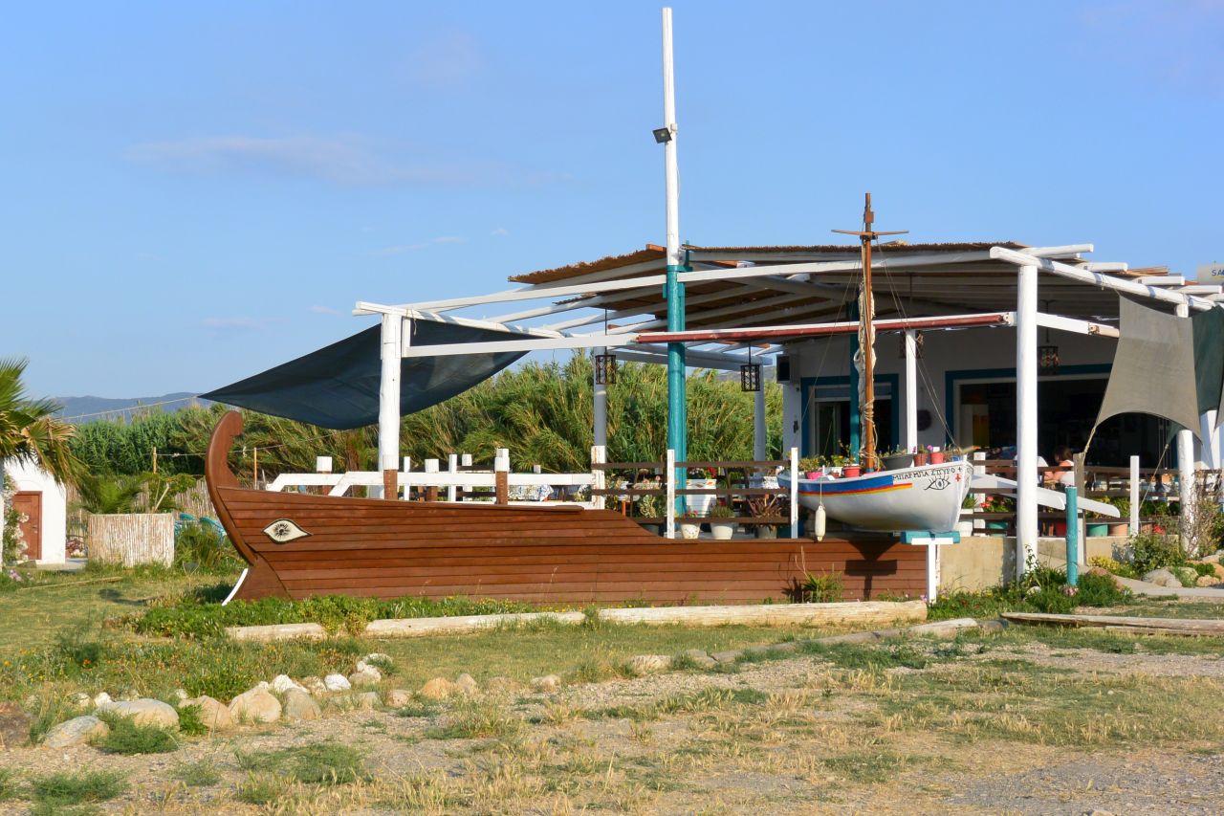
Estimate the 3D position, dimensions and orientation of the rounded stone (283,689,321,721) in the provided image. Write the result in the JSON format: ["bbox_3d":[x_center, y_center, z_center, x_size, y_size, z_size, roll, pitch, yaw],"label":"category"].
[{"bbox_3d":[-1.962,1.874,12.681,0.254,0.218,0.214,0,-1,0],"label":"rounded stone"}]

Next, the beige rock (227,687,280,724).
[{"bbox_3d":[-2.310,1.924,12.974,0.339,0.228,0.285,0,-2,0],"label":"beige rock"}]

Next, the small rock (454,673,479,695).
[{"bbox_3d":[-1.063,2.014,14.617,0.178,0.149,0.150,0,-2,0],"label":"small rock"}]

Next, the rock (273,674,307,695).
[{"bbox_3d":[-2.187,1.892,13.589,0.246,0.181,0.196,0,-1,0],"label":"rock"}]

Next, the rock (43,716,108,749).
[{"bbox_3d":[-3.104,1.874,11.595,0.376,0.188,0.260,0,-1,0],"label":"rock"}]

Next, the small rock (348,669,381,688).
[{"bbox_3d":[-1.798,1.961,14.585,0.236,0.139,0.188,0,-1,0],"label":"small rock"}]

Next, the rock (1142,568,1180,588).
[{"bbox_3d":[7.261,2.250,26.509,0.495,0.245,0.418,0,-2,0],"label":"rock"}]

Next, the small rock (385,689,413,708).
[{"bbox_3d":[-1.413,1.930,13.317,0.184,0.121,0.156,0,-1,0],"label":"small rock"}]

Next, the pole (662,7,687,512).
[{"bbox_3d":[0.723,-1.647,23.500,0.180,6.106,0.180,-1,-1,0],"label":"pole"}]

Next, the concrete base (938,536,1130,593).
[{"bbox_3d":[4.873,1.816,23.150,2.186,0.682,0.900,0,-1,0],"label":"concrete base"}]

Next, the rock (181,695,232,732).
[{"bbox_3d":[-2.545,1.912,12.574,0.317,0.221,0.267,0,-2,0],"label":"rock"}]

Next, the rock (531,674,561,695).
[{"bbox_3d":[-0.463,1.945,14.167,0.203,0.135,0.161,0,-1,0],"label":"rock"}]

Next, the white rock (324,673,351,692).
[{"bbox_3d":[-2.041,2.037,14.887,0.195,0.124,0.165,0,-2,0],"label":"white rock"}]

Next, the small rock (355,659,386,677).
[{"bbox_3d":[-1.846,1.997,15.397,0.230,0.142,0.194,0,-2,0],"label":"small rock"}]

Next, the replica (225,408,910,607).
[{"bbox_3d":[-0.620,1.250,24.950,8.650,2.350,2.500,0,-2,-12],"label":"replica"}]

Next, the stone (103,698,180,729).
[{"bbox_3d":[-2.868,1.875,12.216,0.478,0.210,0.330,0,-1,0],"label":"stone"}]

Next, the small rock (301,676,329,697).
[{"bbox_3d":[-2.153,2.011,14.494,0.190,0.147,0.160,0,-2,0],"label":"small rock"}]

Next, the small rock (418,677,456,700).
[{"bbox_3d":[-1.242,2.000,14.271,0.253,0.158,0.214,0,-2,0],"label":"small rock"}]

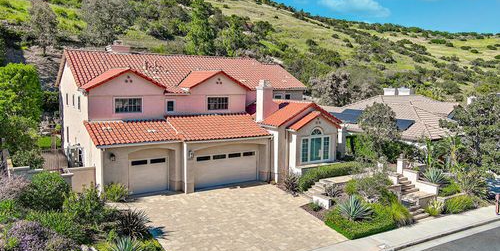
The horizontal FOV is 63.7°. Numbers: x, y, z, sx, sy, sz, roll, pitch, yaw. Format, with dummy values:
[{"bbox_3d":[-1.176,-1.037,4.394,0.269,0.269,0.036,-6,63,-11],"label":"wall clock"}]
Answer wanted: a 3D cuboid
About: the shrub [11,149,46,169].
[{"bbox_3d":[-15.295,2.511,27.700,2.100,1.700,1.900,-3,7,-32],"label":"shrub"}]

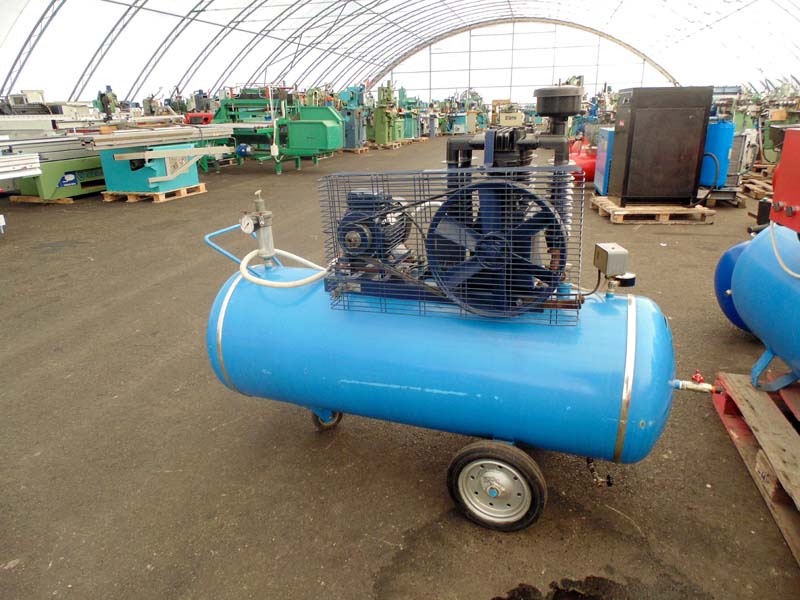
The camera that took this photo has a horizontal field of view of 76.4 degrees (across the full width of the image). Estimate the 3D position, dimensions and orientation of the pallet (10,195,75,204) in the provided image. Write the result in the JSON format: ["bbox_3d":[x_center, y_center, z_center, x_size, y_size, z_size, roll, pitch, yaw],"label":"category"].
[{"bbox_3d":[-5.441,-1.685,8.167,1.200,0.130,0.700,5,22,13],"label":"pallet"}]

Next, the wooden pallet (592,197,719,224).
[{"bbox_3d":[3.186,-1.144,6.508,1.200,0.147,0.900,1,22,4],"label":"wooden pallet"}]

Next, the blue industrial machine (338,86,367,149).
[{"bbox_3d":[-1.387,-5.548,15.327,0.670,1.700,0.720,7,23,19],"label":"blue industrial machine"}]

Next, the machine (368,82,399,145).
[{"bbox_3d":[-0.533,-6.114,16.505,0.750,1.870,0.750,7,23,19],"label":"machine"}]

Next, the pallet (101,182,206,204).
[{"bbox_3d":[-3.924,-1.743,8.256,0.970,0.140,1.190,6,23,17],"label":"pallet"}]

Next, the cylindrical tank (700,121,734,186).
[{"bbox_3d":[4.246,-2.033,7.065,0.490,0.890,0.490,0,22,3],"label":"cylindrical tank"}]

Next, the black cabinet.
[{"bbox_3d":[3.197,-1.913,6.389,0.920,1.370,0.700,1,22,3],"label":"black cabinet"}]

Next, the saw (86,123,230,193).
[{"bbox_3d":[-3.867,-2.242,8.073,1.150,0.920,2.600,9,24,23],"label":"saw"}]

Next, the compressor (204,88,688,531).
[{"bbox_3d":[0.052,-0.006,1.937,1.890,1.450,0.620,7,23,20],"label":"compressor"}]

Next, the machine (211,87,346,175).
[{"bbox_3d":[-2.728,-3.991,11.742,2.700,1.740,1.600,7,23,19],"label":"machine"}]

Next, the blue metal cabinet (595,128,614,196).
[{"bbox_3d":[3.057,-1.951,7.178,0.500,0.880,0.500,1,22,5],"label":"blue metal cabinet"}]

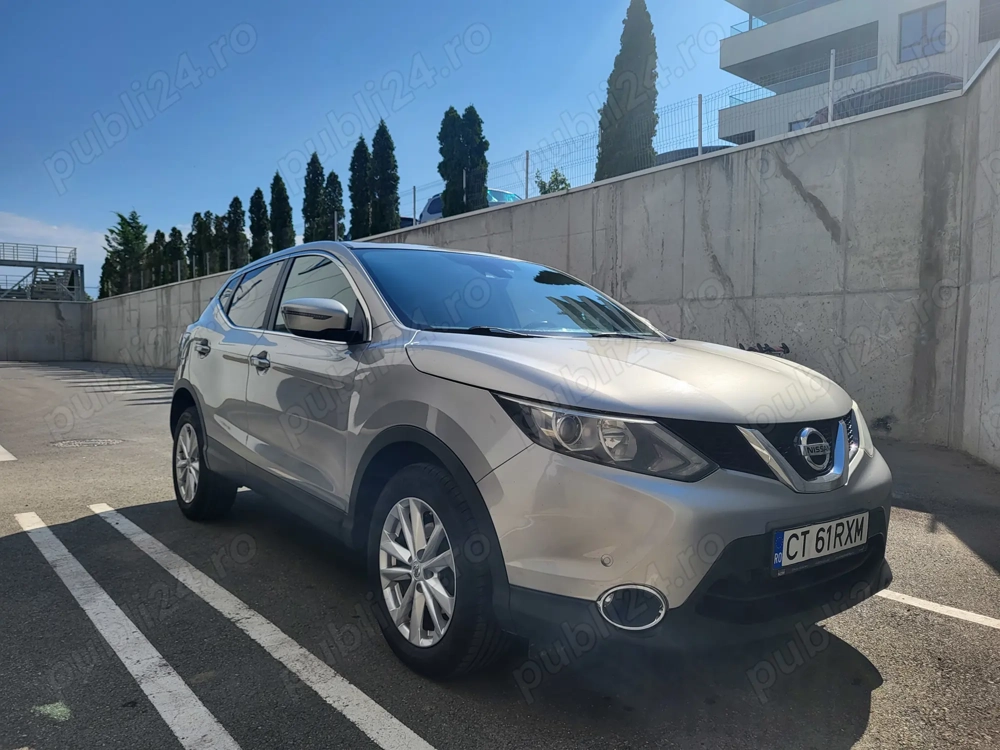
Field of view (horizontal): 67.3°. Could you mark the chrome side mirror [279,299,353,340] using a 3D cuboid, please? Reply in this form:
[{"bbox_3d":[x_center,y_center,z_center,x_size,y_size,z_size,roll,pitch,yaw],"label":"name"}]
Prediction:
[{"bbox_3d":[-0.704,-0.208,2.877,0.235,0.165,0.165,0,2,-37],"label":"chrome side mirror"}]

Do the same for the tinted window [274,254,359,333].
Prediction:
[{"bbox_3d":[-0.797,-0.366,3.404,0.060,0.467,1.042,25,-13,-35],"label":"tinted window"}]

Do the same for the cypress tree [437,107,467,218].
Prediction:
[{"bbox_3d":[-1.226,-5.143,18.668,0.721,3.023,0.721,1,2,0],"label":"cypress tree"}]

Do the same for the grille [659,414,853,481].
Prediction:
[{"bbox_3d":[0.907,0.221,2.316,1.040,0.205,0.190,0,2,-37],"label":"grille"}]

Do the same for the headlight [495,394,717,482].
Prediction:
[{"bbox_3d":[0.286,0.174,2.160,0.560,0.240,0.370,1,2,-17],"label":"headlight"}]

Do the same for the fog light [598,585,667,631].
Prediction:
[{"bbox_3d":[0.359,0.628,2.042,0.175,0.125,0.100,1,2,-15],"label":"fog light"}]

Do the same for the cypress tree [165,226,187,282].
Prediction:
[{"bbox_3d":[-19.016,-6.861,43.957,1.200,3.644,1.200,0,2,-37],"label":"cypress tree"}]

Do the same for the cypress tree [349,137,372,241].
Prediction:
[{"bbox_3d":[-4.224,-5.495,22.727,0.726,3.443,0.726,0,2,-41],"label":"cypress tree"}]

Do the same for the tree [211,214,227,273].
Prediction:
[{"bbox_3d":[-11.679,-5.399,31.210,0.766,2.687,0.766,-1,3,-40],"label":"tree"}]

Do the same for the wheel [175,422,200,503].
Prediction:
[{"bbox_3d":[-1.802,0.529,4.552,0.190,0.465,0.465,0,2,-37],"label":"wheel"}]

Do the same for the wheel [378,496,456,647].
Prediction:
[{"bbox_3d":[-0.202,0.630,2.463,0.190,0.467,0.467,0,2,-37],"label":"wheel"}]

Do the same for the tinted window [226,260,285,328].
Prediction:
[{"bbox_3d":[-1.320,-0.417,4.041,0.070,0.370,0.660,22,-11,-36],"label":"tinted window"}]

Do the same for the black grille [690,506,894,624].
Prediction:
[{"bbox_3d":[0.935,0.556,2.277,1.040,0.280,0.140,0,2,-37],"label":"black grille"}]

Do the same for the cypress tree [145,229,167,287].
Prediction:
[{"bbox_3d":[-21.938,-7.252,47.772,1.250,4.115,1.250,0,2,-37],"label":"cypress tree"}]

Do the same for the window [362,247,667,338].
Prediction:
[{"bbox_3d":[0.094,-0.346,3.384,1.400,0.130,1.000,0,29,-37],"label":"window"}]

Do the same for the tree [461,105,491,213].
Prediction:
[{"bbox_3d":[-0.662,-5.628,20.007,0.850,3.130,0.850,1,1,0],"label":"tree"}]

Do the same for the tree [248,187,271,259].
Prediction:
[{"bbox_3d":[-10.581,-6.425,32.951,0.980,3.669,0.980,0,2,-37],"label":"tree"}]

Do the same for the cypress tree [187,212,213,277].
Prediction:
[{"bbox_3d":[-13.238,-5.641,33.083,1.054,3.012,1.054,-1,3,-40],"label":"cypress tree"}]

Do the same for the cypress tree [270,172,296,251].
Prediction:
[{"bbox_3d":[-7.718,-5.577,26.768,0.926,3.280,0.926,0,2,-41],"label":"cypress tree"}]

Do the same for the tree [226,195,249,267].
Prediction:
[{"bbox_3d":[-10.360,-5.513,29.630,0.840,3.033,0.840,-1,3,-40],"label":"tree"}]

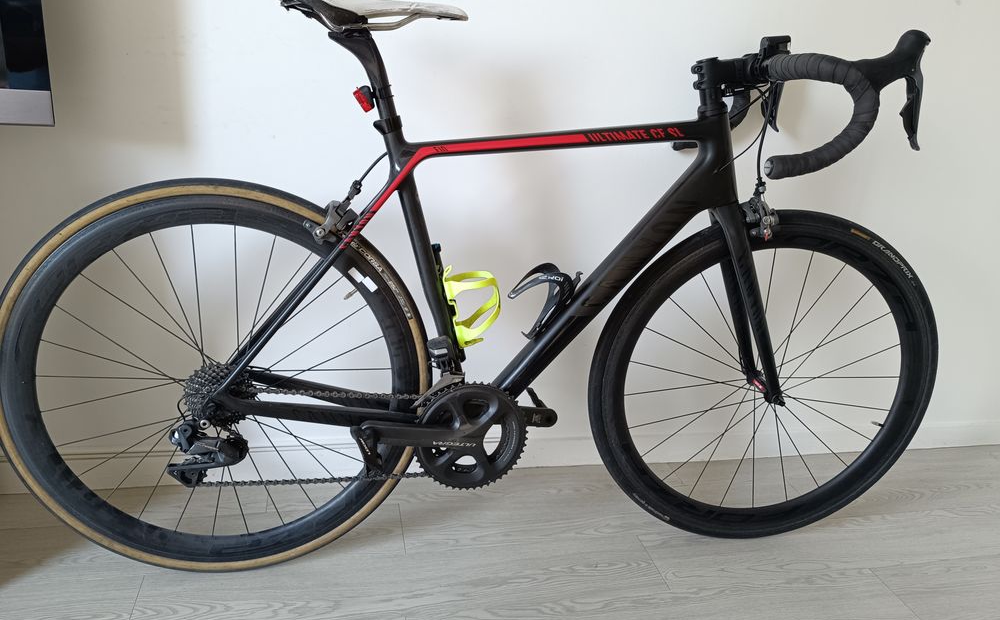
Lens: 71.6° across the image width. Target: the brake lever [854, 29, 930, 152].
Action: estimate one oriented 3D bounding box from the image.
[{"bbox_3d":[0.531,-0.299,0.941,0.129,0.158,0.054,4,17,-6],"label":"brake lever"}]

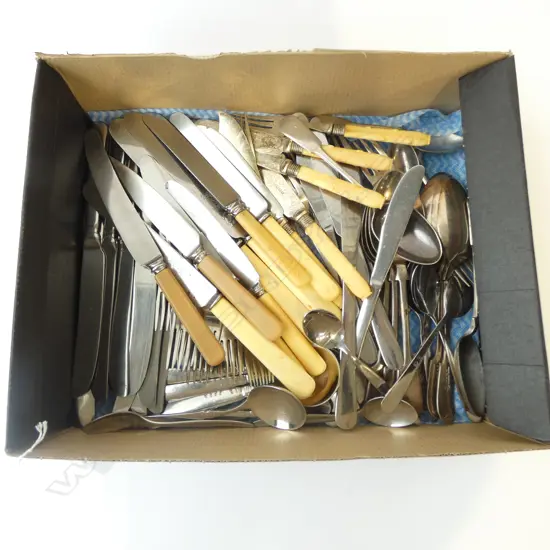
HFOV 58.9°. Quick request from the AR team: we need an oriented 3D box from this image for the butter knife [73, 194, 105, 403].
[{"bbox_3d":[-0.159,-0.018,0.427,0.021,0.011,0.245,0,82,8],"label":"butter knife"}]

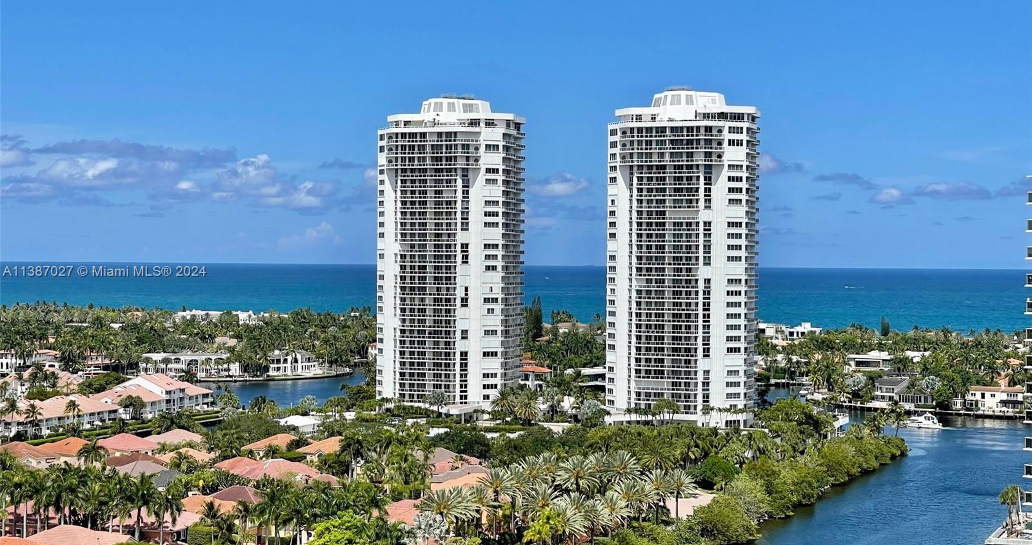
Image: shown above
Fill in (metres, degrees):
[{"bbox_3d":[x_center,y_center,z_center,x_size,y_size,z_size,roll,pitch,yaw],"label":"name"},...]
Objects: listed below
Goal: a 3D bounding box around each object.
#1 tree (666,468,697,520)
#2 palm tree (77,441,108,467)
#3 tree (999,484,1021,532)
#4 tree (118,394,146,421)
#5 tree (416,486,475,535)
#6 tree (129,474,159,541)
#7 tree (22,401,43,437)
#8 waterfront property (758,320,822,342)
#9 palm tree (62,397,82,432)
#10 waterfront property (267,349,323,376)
[{"bbox_3d":[31.561,42.582,364.739,6.300,9.940,6.300,0,0,0],"label":"tree"},{"bbox_3d":[-95.618,42.568,431.421,6.930,9.480,6.930,0,0,0],"label":"palm tree"},{"bbox_3d":[92.837,44.486,358.692,4.090,9.090,4.100,0,0,0],"label":"tree"},{"bbox_3d":[-119.156,41.949,591.780,8.500,8.130,7.800,0,0,0],"label":"tree"},{"bbox_3d":[-12.256,43.002,335.300,10.200,11.050,10.200,0,0,0],"label":"tree"},{"bbox_3d":[-62.170,40.362,318.332,5.200,13.590,5.200,0,0,0],"label":"tree"},{"bbox_3d":[-130.330,40.047,515.022,5.200,10.230,5.200,0,0,0],"label":"tree"},{"bbox_3d":[155.701,34.472,1095.000,33.000,12.500,23.000,1,0,23],"label":"waterfront property"},{"bbox_3d":[-123.753,40.140,532.125,5.500,9.890,5.500,0,0,0],"label":"palm tree"},{"bbox_3d":[-95.354,37.896,818.024,19.500,10.600,14.000,0,0,-18],"label":"waterfront property"}]

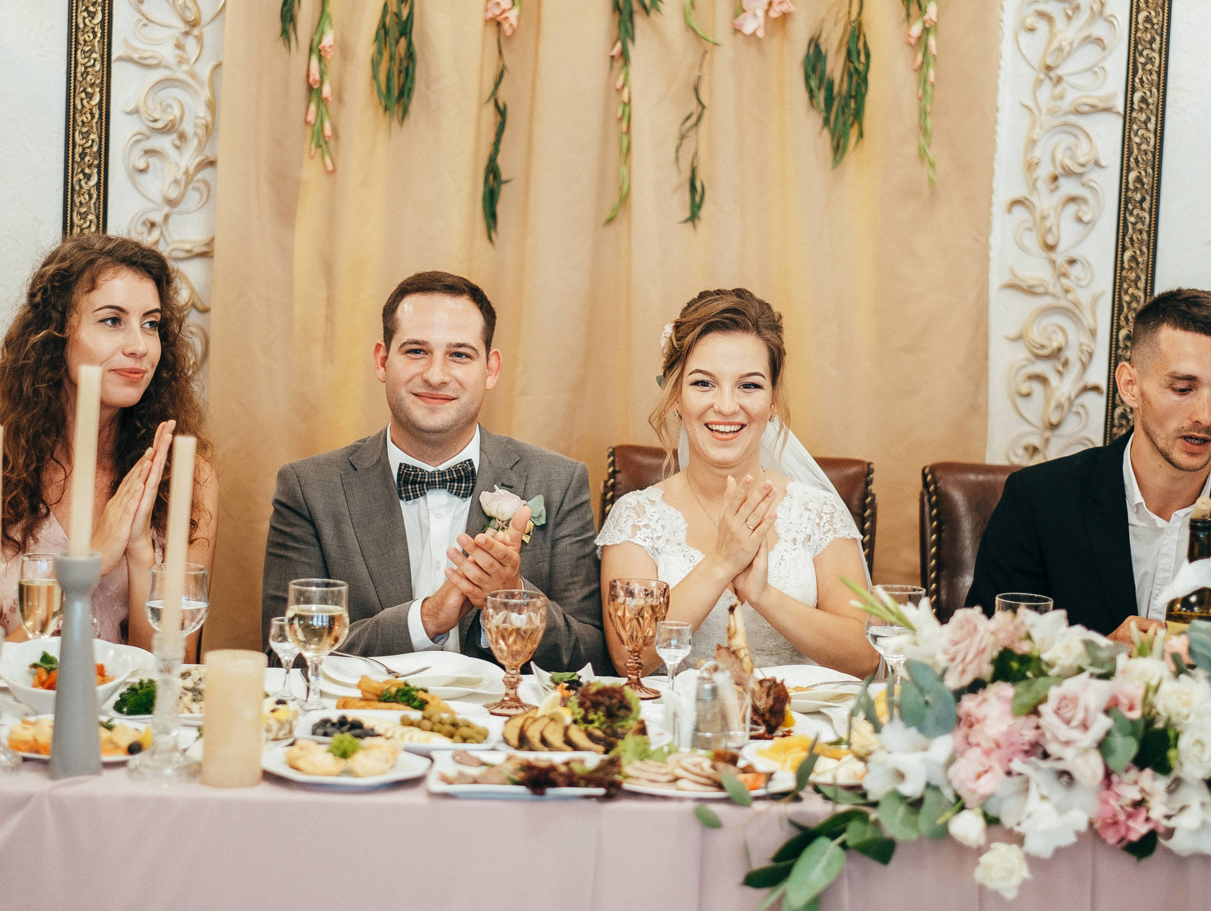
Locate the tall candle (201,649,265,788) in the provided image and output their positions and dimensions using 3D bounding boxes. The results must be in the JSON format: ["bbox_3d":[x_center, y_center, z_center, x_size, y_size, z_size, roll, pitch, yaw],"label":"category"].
[{"bbox_3d":[-0.444,0.315,3.808,0.073,0.154,0.073,2,6,0],"label":"tall candle"}]

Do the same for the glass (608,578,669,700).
[{"bbox_3d":[0.049,0.255,4.477,0.085,0.157,0.085,2,6,0],"label":"glass"}]

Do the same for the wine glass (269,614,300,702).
[{"bbox_3d":[-0.421,0.269,4.218,0.046,0.102,0.046,2,6,-3],"label":"wine glass"}]

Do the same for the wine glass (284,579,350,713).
[{"bbox_3d":[-0.377,0.247,4.156,0.082,0.163,0.082,2,6,-3],"label":"wine glass"}]

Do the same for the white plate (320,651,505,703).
[{"bbox_3d":[-0.263,0.306,4.343,0.250,0.036,0.250,3,6,0],"label":"white plate"}]

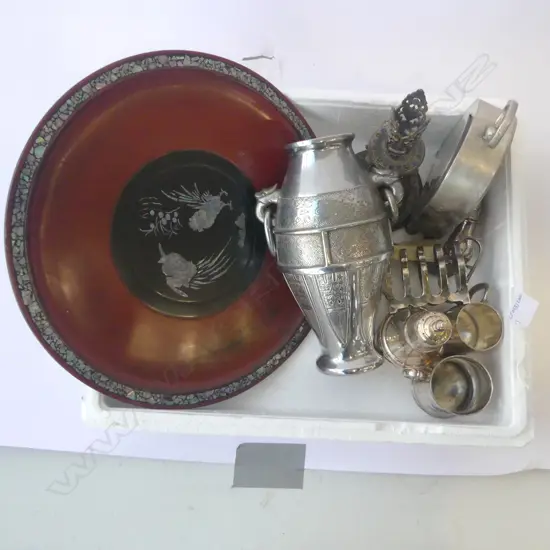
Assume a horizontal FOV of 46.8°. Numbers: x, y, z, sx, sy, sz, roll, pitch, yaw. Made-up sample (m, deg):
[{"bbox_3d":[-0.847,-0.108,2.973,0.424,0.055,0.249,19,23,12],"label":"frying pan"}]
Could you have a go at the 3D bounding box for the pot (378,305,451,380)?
[{"bbox_3d":[0.153,0.061,0.655,0.069,0.104,0.069,0,78,-3],"label":"pot"}]

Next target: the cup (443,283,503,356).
[{"bbox_3d":[0.209,0.048,0.677,0.048,0.068,0.070,12,78,0],"label":"cup"}]

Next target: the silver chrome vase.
[{"bbox_3d":[0.065,-0.020,0.676,0.148,0.121,0.241,-9,101,0],"label":"silver chrome vase"}]

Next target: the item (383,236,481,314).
[{"bbox_3d":[0.169,0.002,0.689,0.101,0.059,0.065,-3,78,-3],"label":"item"}]

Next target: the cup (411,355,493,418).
[{"bbox_3d":[0.186,0.118,0.668,0.064,0.064,0.064,1,78,-3],"label":"cup"}]

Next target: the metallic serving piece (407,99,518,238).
[{"bbox_3d":[0.202,-0.112,0.702,0.043,0.155,0.164,26,112,2],"label":"metallic serving piece"}]

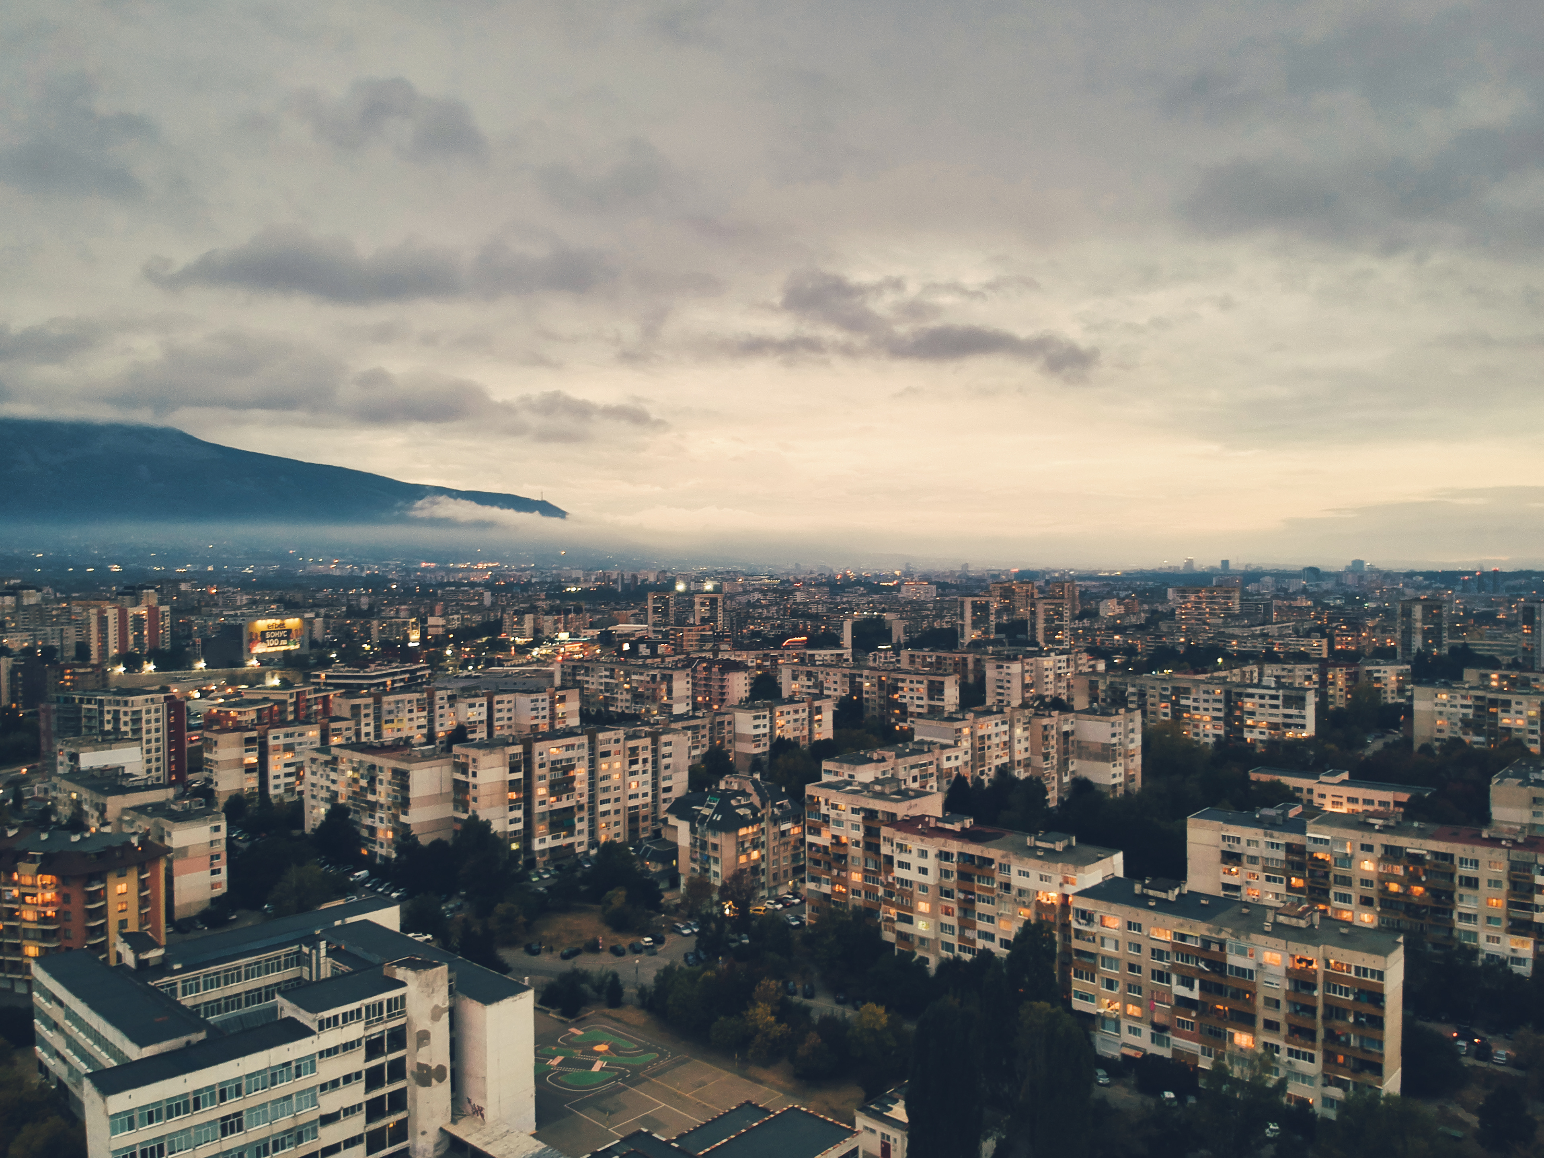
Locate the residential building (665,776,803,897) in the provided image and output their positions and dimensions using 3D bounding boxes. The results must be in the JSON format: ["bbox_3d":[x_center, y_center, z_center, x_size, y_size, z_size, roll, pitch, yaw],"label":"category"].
[{"bbox_3d":[-7.760,54.900,248.330,18.500,21.000,27.500,1,1,39],"label":"residential building"}]

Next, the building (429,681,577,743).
[{"bbox_3d":[-88.870,48.070,371.240,47.000,25.500,15.000,-1,1,-27],"label":"building"}]

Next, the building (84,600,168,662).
[{"bbox_3d":[-459.900,39.430,799.640,16.000,39.200,51.000,1,1,39],"label":"building"}]

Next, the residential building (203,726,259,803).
[{"bbox_3d":[-153.112,52.951,315.781,12.000,20.400,10.300,1,1,45],"label":"residential building"}]

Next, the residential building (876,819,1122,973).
[{"bbox_3d":[36.130,52.600,178.720,36.800,22.600,12.200,1,1,41],"label":"residential building"}]

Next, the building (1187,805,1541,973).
[{"bbox_3d":[100.200,50.860,185.450,58.000,22.200,12.500,1,2,37],"label":"building"}]

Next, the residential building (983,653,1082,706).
[{"bbox_3d":[112.390,43.620,475.160,46.000,24.000,18.000,-1,2,-38],"label":"residential building"}]

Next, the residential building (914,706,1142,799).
[{"bbox_3d":[71.100,47.910,302.710,70.000,25.700,17.000,-1,2,-28],"label":"residential building"}]

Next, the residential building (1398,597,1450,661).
[{"bbox_3d":[429.319,34.554,736.645,22.800,41.500,17.300,0,1,-7],"label":"residential building"}]

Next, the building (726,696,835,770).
[{"bbox_3d":[2.900,49.410,350.960,34.000,23.700,12.500,-1,2,-41],"label":"building"}]

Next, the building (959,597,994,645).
[{"bbox_3d":[151.304,33.644,822.633,22.800,41.500,17.300,0,1,-7],"label":"building"}]

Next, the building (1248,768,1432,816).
[{"bbox_3d":[158.632,59.364,312.311,45.810,9.000,12.000,1,1,44],"label":"building"}]

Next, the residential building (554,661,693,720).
[{"bbox_3d":[-60.810,45.030,451.180,66.000,24.000,13.000,1,2,38],"label":"residential building"}]

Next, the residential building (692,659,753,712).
[{"bbox_3d":[-23.439,47.860,489.241,24.500,25.500,13.800,1,1,43],"label":"residential building"}]

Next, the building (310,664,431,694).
[{"bbox_3d":[-173.980,47.600,486.740,29.600,20.500,45.500,0,1,14],"label":"building"}]

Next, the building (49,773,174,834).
[{"bbox_3d":[-144.190,53.110,242.310,32.500,19.000,12.500,1,2,40],"label":"building"}]

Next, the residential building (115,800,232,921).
[{"bbox_3d":[-120.047,55.680,224.162,24.000,19.200,9.900,1,1,37],"label":"residential building"}]

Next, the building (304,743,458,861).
[{"bbox_3d":[-91.200,50.870,258.760,38.400,24.100,12.500,1,2,33],"label":"building"}]

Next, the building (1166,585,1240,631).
[{"bbox_3d":[438.939,28.092,1133.817,69.000,41.500,14.000,0,1,-2],"label":"building"}]

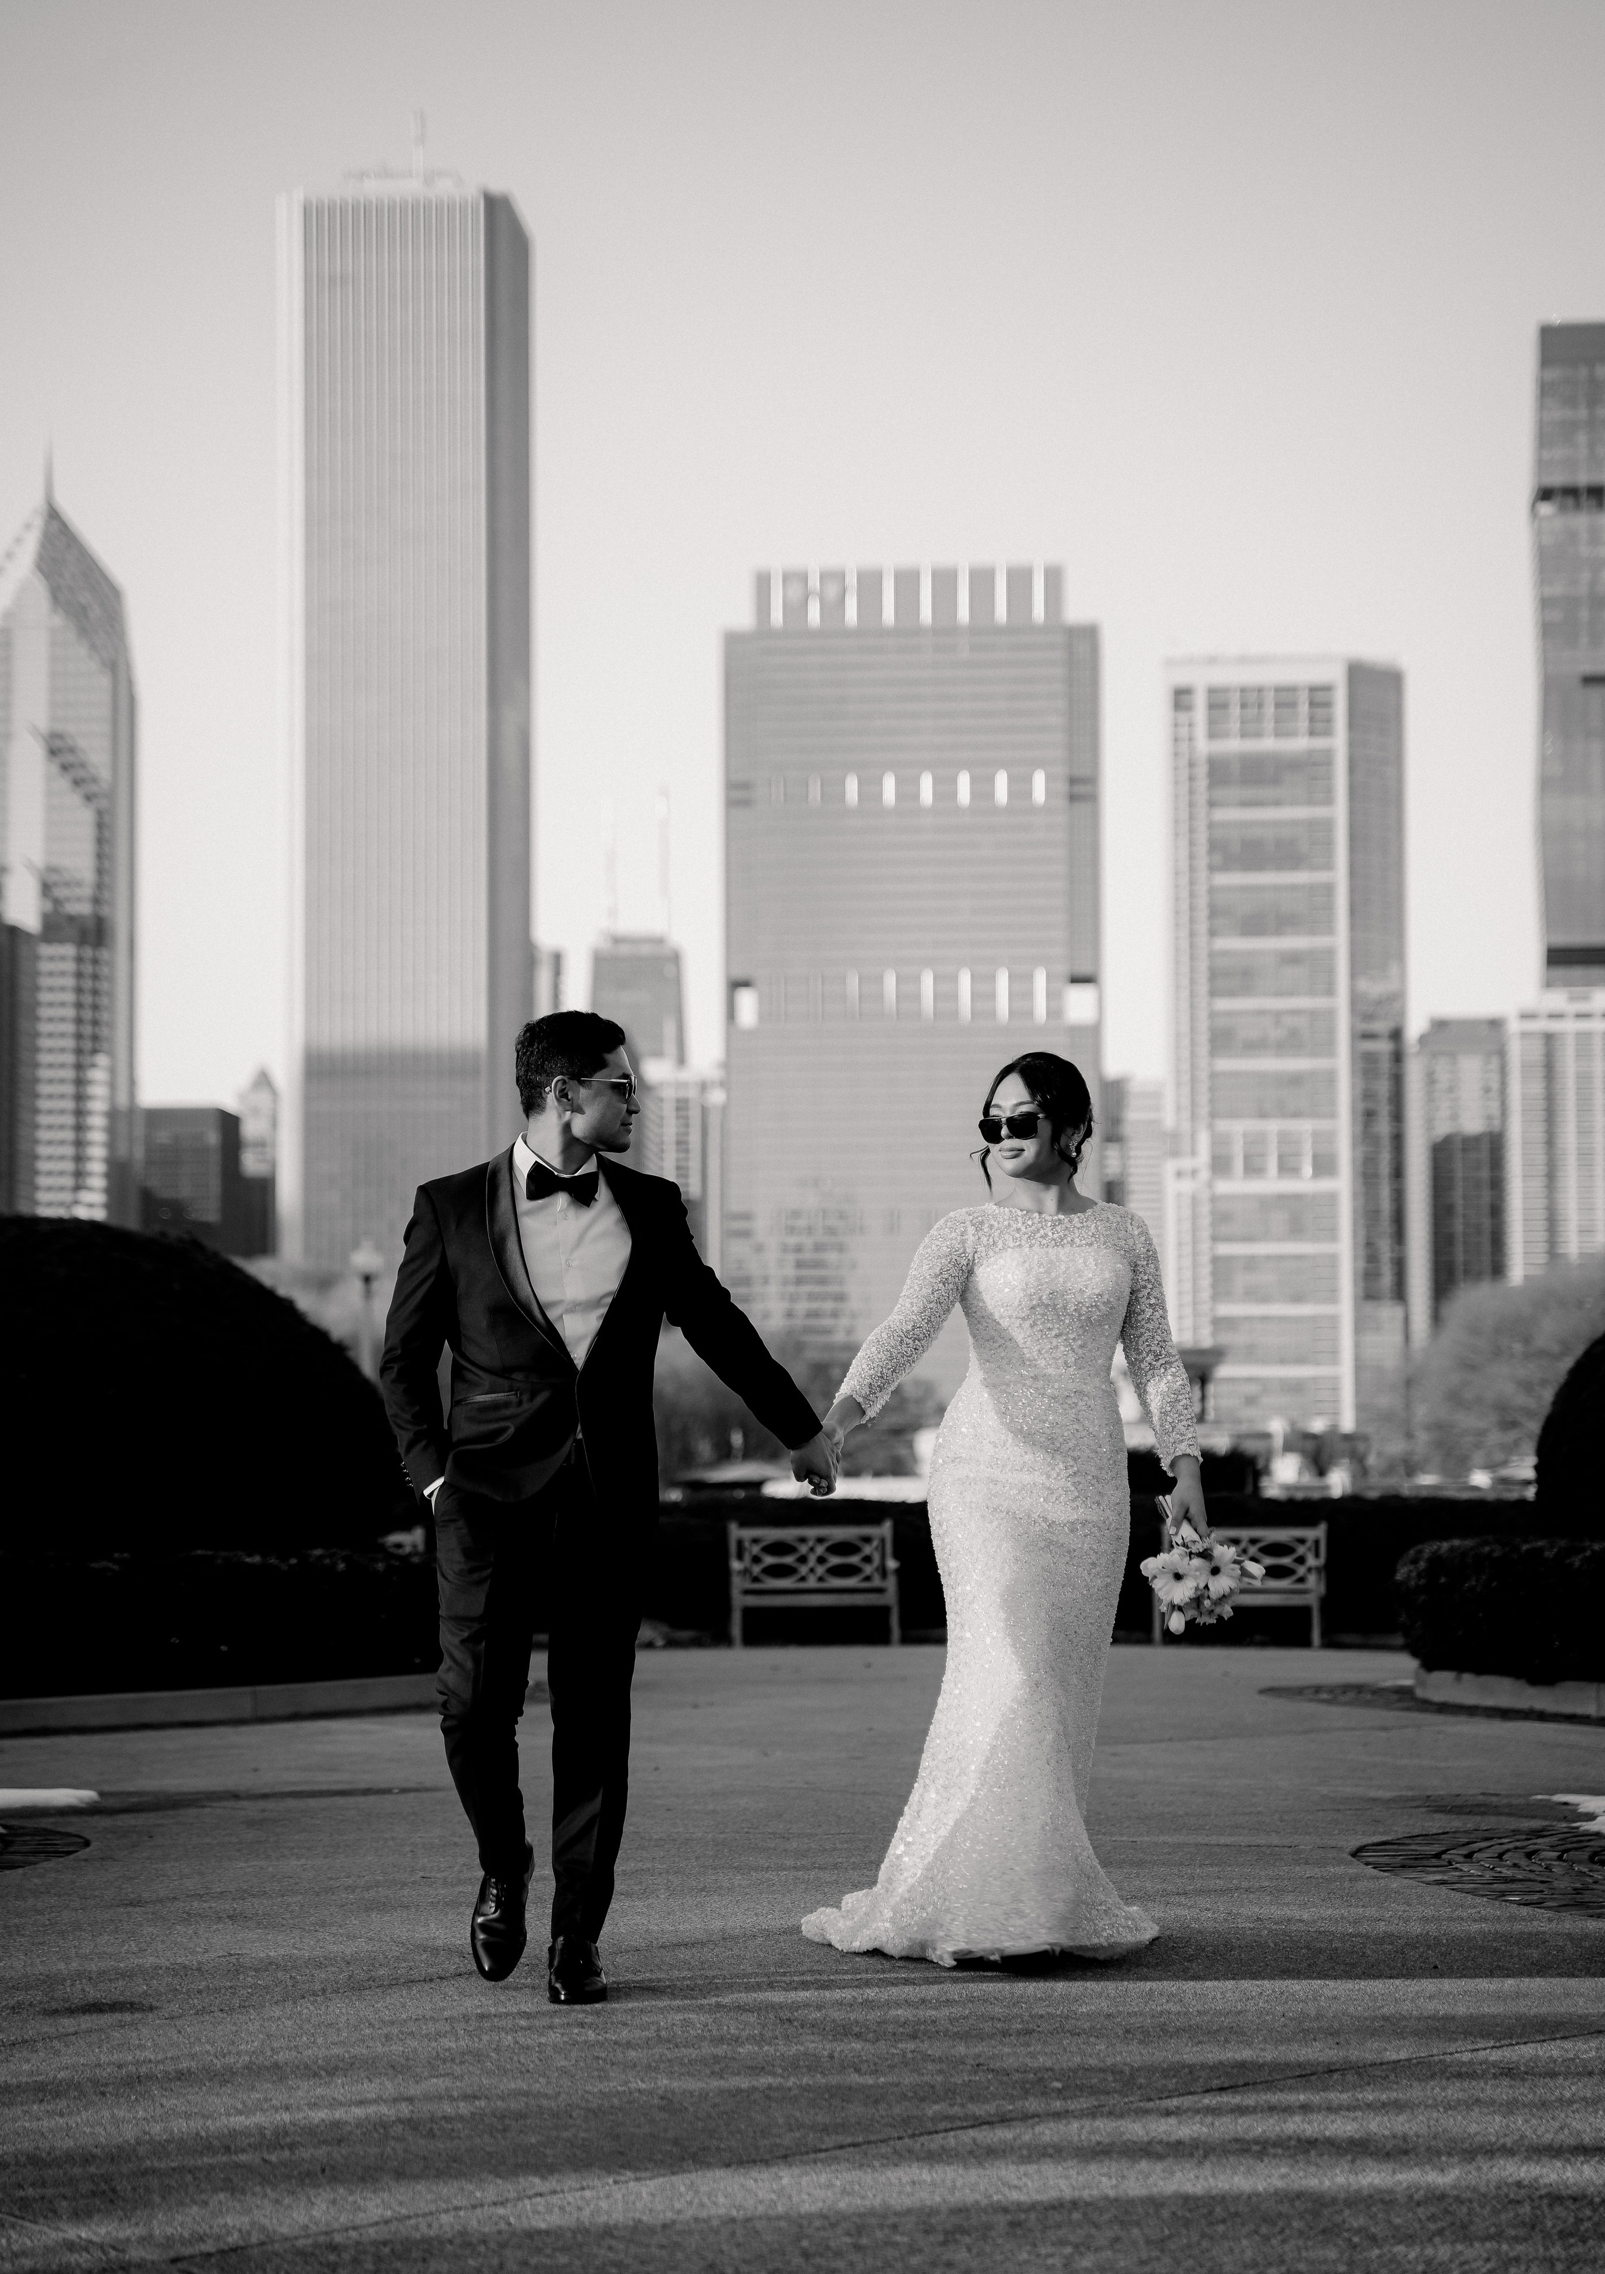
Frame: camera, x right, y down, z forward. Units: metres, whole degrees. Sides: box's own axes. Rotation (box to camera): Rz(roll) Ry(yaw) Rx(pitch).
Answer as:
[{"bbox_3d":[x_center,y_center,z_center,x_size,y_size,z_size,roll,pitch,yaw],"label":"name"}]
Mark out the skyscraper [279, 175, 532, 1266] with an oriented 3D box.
[{"bbox_3d":[-103.413,-70.369,1319.851,59.000,351.589,59.000,-1,-5,5],"label":"skyscraper"}]

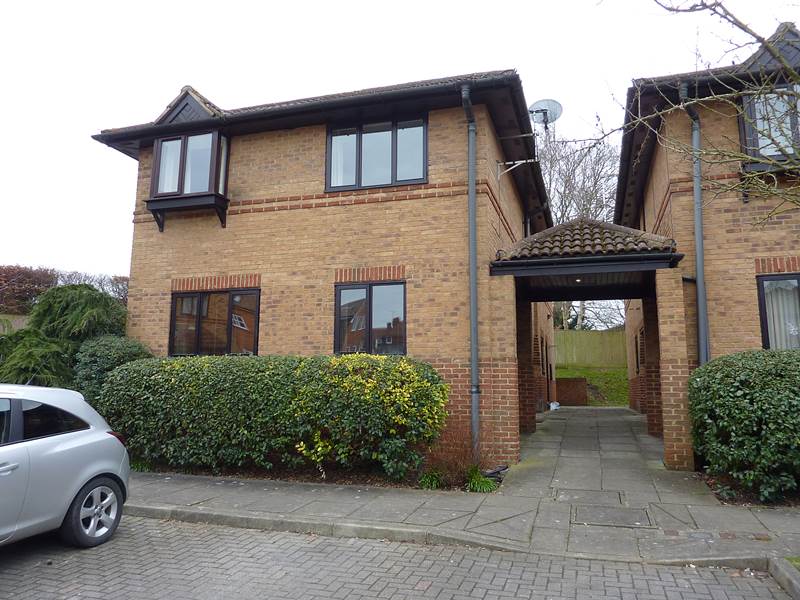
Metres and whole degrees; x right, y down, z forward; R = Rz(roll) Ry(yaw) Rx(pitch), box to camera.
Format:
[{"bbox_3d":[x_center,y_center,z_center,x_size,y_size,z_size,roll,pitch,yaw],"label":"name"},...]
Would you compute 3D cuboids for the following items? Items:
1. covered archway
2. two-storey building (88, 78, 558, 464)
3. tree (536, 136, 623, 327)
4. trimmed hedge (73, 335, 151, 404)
[{"bbox_3d":[2.863,0.559,8.915,2.600,3.660,3.100,-2,-9,18],"label":"covered archway"},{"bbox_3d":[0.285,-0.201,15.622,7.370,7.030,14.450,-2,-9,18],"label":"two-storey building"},{"bbox_3d":[10.462,-2.888,33.129,7.000,13.800,7.000,-2,-9,18],"label":"tree"},{"bbox_3d":[-4.486,1.469,8.987,1.700,1.870,1.500,-2,-9,18],"label":"trimmed hedge"}]

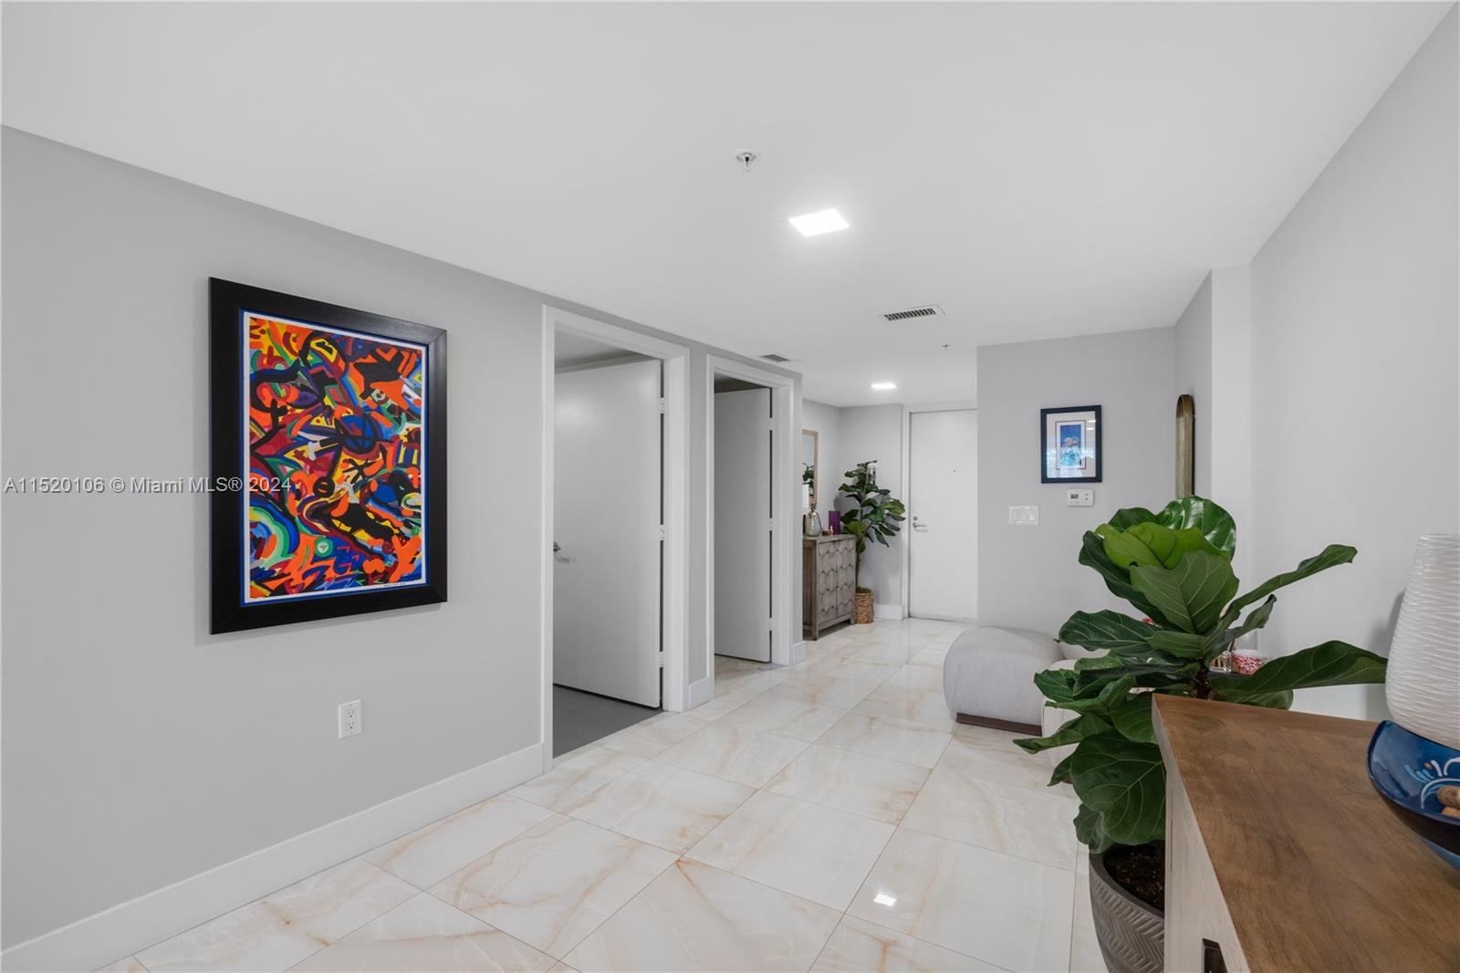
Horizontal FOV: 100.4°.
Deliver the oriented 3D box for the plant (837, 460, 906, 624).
[{"bbox_3d":[1.381,0.539,5.960,0.620,1.592,0.570,0,0,29],"label":"plant"}]

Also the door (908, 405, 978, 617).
[{"bbox_3d":[2.220,0.290,5.973,0.890,2.080,0.045,0,0,29],"label":"door"}]

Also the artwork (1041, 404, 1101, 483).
[{"bbox_3d":[1.973,-0.237,3.516,0.305,0.435,0.024,0,0,29],"label":"artwork"}]

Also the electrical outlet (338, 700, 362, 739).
[{"bbox_3d":[-1.324,0.812,2.122,0.008,0.117,0.071,0,-1,37],"label":"electrical outlet"}]

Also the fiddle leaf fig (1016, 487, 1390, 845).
[{"bbox_3d":[1.062,0.455,1.412,0.650,0.858,0.580,0,0,29],"label":"fiddle leaf fig"}]

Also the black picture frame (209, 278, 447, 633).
[{"bbox_3d":[-1.333,-0.085,2.095,0.035,1.058,0.722,0,-1,37],"label":"black picture frame"}]

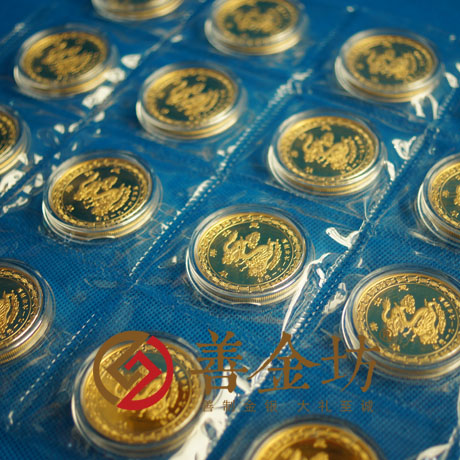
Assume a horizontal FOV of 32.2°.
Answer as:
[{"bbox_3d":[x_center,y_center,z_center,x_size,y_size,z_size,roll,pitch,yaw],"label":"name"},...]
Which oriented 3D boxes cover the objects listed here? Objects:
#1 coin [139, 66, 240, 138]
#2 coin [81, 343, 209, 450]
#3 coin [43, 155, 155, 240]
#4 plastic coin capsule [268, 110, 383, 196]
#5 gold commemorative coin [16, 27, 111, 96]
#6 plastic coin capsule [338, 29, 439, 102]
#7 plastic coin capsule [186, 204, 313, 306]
[{"bbox_3d":[-0.017,-0.057,0.350,0.045,0.007,0.045,-3,48,0],"label":"coin"},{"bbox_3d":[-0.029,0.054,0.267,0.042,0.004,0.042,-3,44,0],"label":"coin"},{"bbox_3d":[-0.050,-0.014,0.313,0.045,0.007,0.045,0,46,0],"label":"coin"},{"bbox_3d":[0.040,-0.031,0.323,0.045,0.007,0.045,-5,49,0],"label":"plastic coin capsule"},{"bbox_3d":[-0.078,-0.080,0.378,0.045,0.007,0.045,-7,48,0],"label":"gold commemorative coin"},{"bbox_3d":[0.073,-0.074,0.359,0.045,0.007,0.045,-4,48,0],"label":"plastic coin capsule"},{"bbox_3d":[0.007,0.009,0.285,0.045,0.007,0.045,-4,44,0],"label":"plastic coin capsule"}]

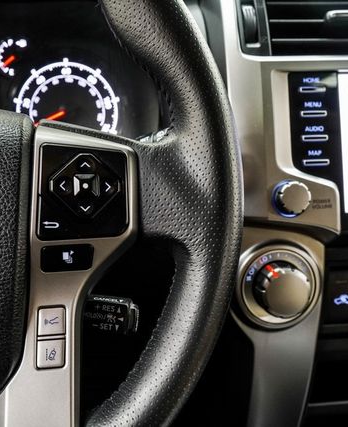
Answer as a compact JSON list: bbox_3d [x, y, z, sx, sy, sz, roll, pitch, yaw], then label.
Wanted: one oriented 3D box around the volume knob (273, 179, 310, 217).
[{"bbox_3d":[0.083,-0.010,0.457,0.025,0.025,0.013,-3,0,-9],"label":"volume knob"}]

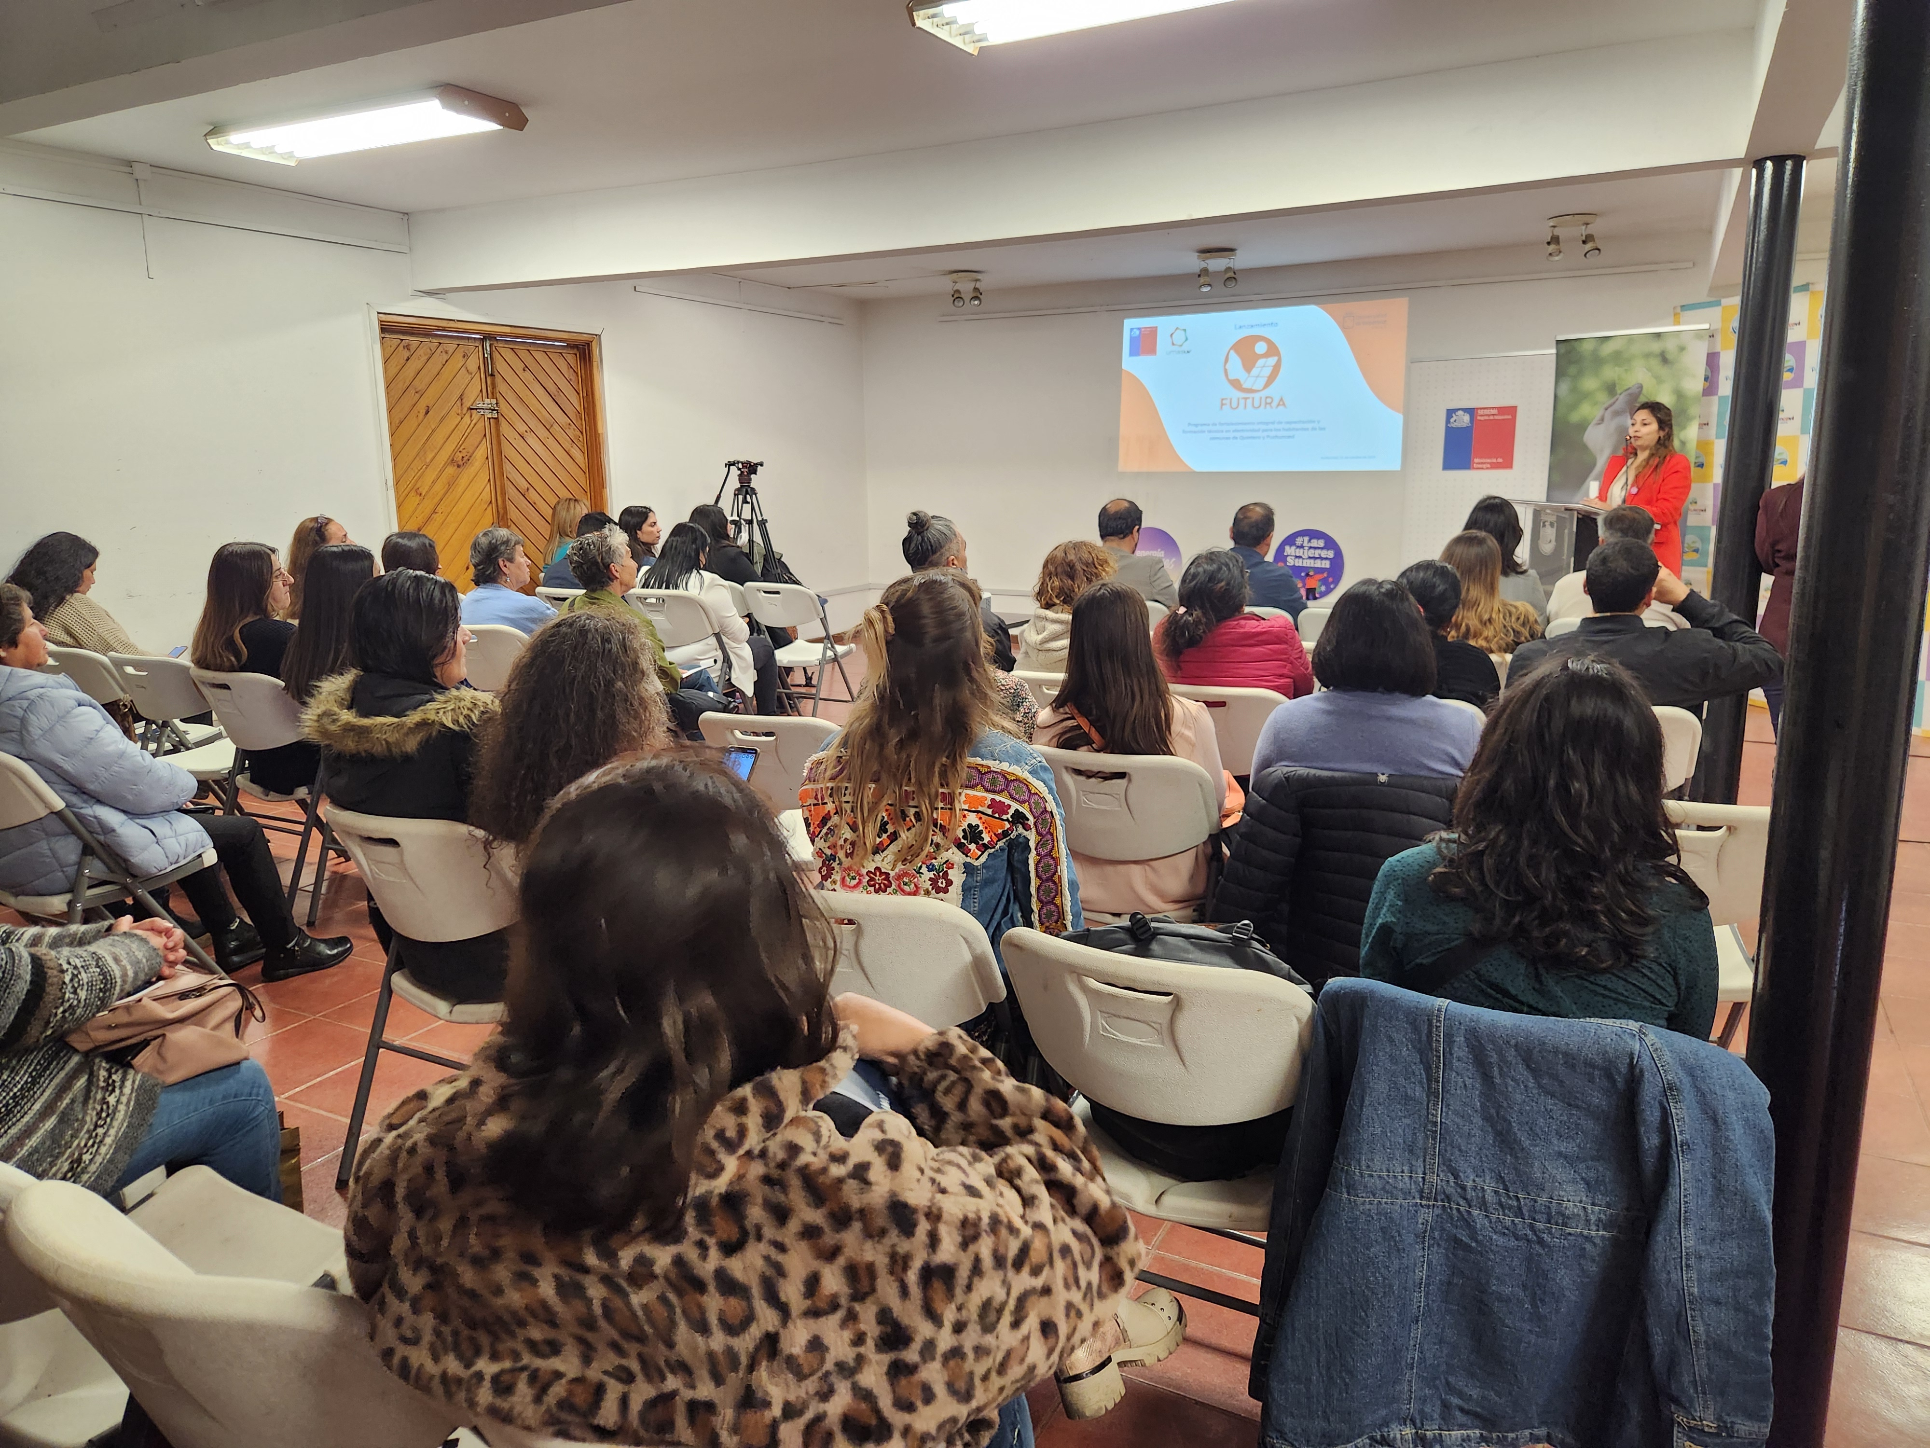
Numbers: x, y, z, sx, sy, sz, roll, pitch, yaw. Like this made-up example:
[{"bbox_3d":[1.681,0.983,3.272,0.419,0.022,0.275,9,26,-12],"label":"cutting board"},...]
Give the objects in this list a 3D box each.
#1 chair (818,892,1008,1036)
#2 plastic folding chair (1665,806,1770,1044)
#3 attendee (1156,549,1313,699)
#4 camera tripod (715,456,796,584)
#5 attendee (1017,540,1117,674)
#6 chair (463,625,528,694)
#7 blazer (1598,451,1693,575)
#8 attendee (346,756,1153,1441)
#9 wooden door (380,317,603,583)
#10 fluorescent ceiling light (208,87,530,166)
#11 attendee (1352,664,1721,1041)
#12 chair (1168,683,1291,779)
[{"bbox_3d":[-0.092,0.630,2.292,0.470,0.850,0.510,5,13,27],"label":"chair"},{"bbox_3d":[1.452,0.514,2.670,0.470,0.850,0.510,4,13,24],"label":"plastic folding chair"},{"bbox_3d":[0.983,0.026,4.143,0.490,1.190,0.800,6,14,32],"label":"attendee"},{"bbox_3d":[-1.509,-0.997,8.723,0.800,1.530,0.780,0,12,5],"label":"camera tripod"},{"bbox_3d":[0.492,-0.009,4.468,0.480,1.250,0.800,6,13,27],"label":"attendee"},{"bbox_3d":[-1.958,0.003,5.526,0.470,0.850,0.520,5,13,25],"label":"chair"},{"bbox_3d":[3.564,-1.054,6.755,0.330,0.780,0.450,-4,12,-13],"label":"blazer"},{"bbox_3d":[-0.044,0.628,1.332,0.580,1.260,0.950,7,13,31],"label":"attendee"},{"bbox_3d":[-2.667,-1.183,7.607,0.120,2.260,1.640,5,13,27],"label":"wooden door"},{"bbox_3d":[-2.313,-2.284,4.925,1.260,0.100,0.430,5,13,27],"label":"fluorescent ceiling light"},{"bbox_3d":[0.839,0.493,1.855,0.470,1.250,0.750,5,13,28],"label":"attendee"},{"bbox_3d":[0.813,0.272,3.922,0.470,0.850,0.510,5,13,28],"label":"chair"}]

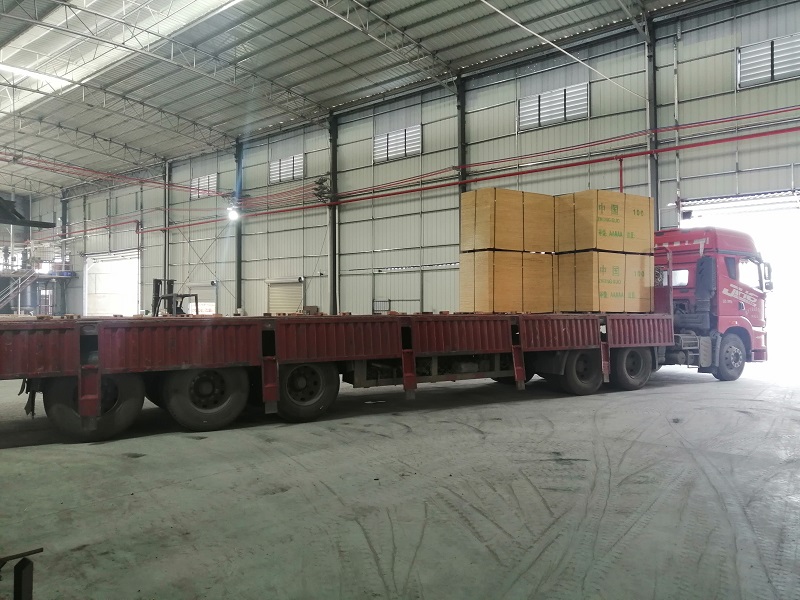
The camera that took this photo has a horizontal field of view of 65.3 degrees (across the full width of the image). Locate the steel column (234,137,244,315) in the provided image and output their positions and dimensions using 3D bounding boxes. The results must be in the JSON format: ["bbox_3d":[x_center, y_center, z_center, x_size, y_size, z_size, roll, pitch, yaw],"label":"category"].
[{"bbox_3d":[-9.021,-3.474,34.923,0.200,11.058,0.250,-1,-1,40],"label":"steel column"}]

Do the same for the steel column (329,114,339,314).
[{"bbox_3d":[-3.203,-3.499,30.100,0.200,10.939,0.250,-1,-1,40],"label":"steel column"}]

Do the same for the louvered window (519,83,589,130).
[{"bbox_3d":[5.639,-7.065,23.070,2.847,1.268,0.100,-1,-1,40],"label":"louvered window"}]

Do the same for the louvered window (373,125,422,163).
[{"bbox_3d":[-0.137,-6.903,27.855,2.808,1.241,0.100,-1,-1,40],"label":"louvered window"}]

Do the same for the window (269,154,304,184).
[{"bbox_3d":[-5.955,-6.804,32.677,2.820,1.205,0.100,-1,-1,40],"label":"window"}]

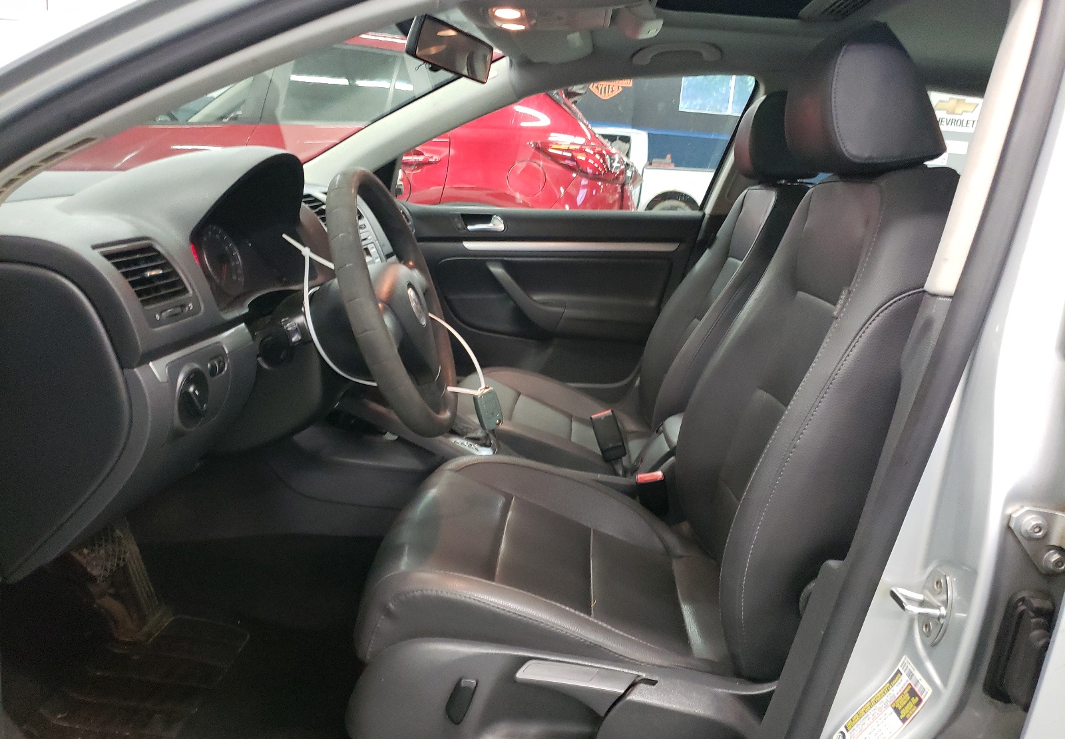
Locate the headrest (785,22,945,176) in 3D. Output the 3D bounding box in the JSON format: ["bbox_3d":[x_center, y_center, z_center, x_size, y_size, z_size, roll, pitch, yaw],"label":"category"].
[{"bbox_3d":[0.420,-0.334,1.027,0.135,0.175,0.265,5,13,3],"label":"headrest"}]

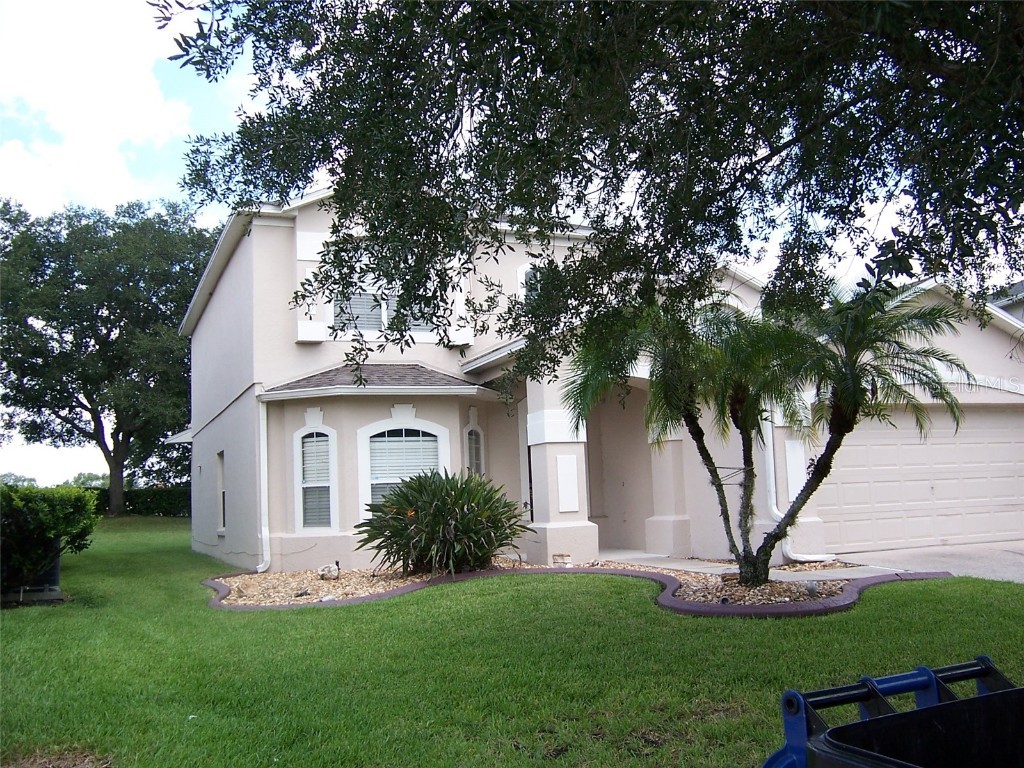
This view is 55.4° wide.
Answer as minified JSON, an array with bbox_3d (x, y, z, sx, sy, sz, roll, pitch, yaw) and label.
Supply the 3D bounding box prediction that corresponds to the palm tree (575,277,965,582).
[{"bbox_3d":[2.884,0.541,11.354,4.470,3.540,3.100,-4,-7,14],"label":"palm tree"}]

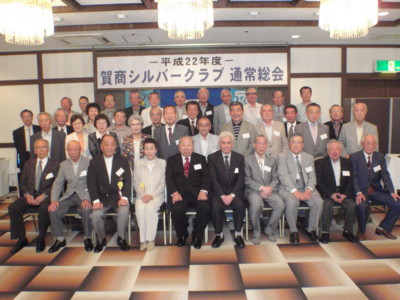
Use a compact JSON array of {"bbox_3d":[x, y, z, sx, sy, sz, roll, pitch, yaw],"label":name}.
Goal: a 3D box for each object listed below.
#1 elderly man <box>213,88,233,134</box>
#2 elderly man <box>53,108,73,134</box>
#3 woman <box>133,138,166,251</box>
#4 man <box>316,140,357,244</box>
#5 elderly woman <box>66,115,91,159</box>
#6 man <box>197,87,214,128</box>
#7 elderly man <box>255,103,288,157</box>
[{"bbox_3d":[0.403,-0.149,5.311,0.480,1.665,0.300,-1,6,2],"label":"elderly man"},{"bbox_3d":[-2.142,0.193,5.063,0.500,1.671,0.300,-2,6,-12],"label":"elderly man"},{"bbox_3d":[-0.589,0.493,3.970,0.430,1.255,0.680,-2,6,-4],"label":"woman"},{"bbox_3d":[1.652,0.459,3.942,0.500,1.144,0.800,1,7,17],"label":"man"},{"bbox_3d":[-1.734,0.280,4.671,0.440,1.564,0.280,-2,6,-10],"label":"elderly woman"},{"bbox_3d":[0.085,-0.163,5.214,0.480,1.664,0.290,-1,6,1],"label":"man"},{"bbox_3d":[1.011,0.172,4.746,0.500,1.664,0.300,0,6,6],"label":"elderly man"}]

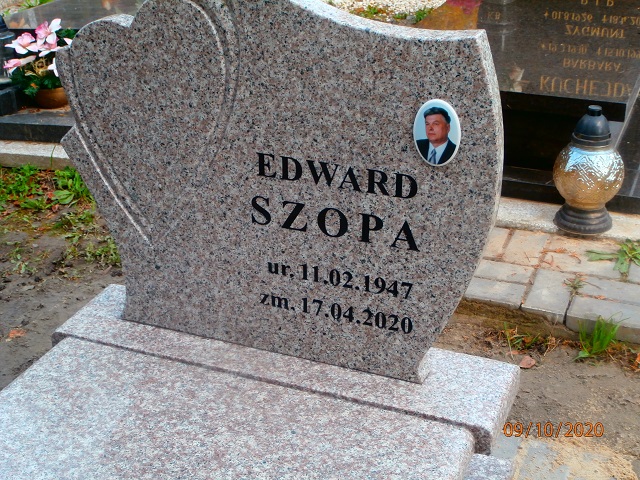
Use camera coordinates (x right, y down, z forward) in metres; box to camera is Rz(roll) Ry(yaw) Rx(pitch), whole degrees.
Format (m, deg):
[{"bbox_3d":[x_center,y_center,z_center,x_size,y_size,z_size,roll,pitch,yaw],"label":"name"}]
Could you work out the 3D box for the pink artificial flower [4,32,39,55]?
[{"bbox_3d":[-0.980,-0.645,3.460,0.105,0.068,0.075,2,27,4],"label":"pink artificial flower"}]

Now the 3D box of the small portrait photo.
[{"bbox_3d":[0.180,-0.163,1.618,0.077,0.111,0.008,10,28,19],"label":"small portrait photo"}]

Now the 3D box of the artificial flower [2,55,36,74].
[{"bbox_3d":[-0.992,-0.580,3.480,0.105,0.060,0.075,14,30,27],"label":"artificial flower"}]

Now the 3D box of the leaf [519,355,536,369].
[{"bbox_3d":[0.454,0.267,2.298,0.036,0.012,0.042,0,27,0],"label":"leaf"}]

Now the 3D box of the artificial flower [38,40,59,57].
[{"bbox_3d":[-0.888,-0.629,3.460,0.075,0.050,0.060,-5,27,-9],"label":"artificial flower"}]

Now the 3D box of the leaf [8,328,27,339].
[{"bbox_3d":[-0.693,0.215,2.414,0.040,0.012,0.033,0,27,0],"label":"leaf"}]

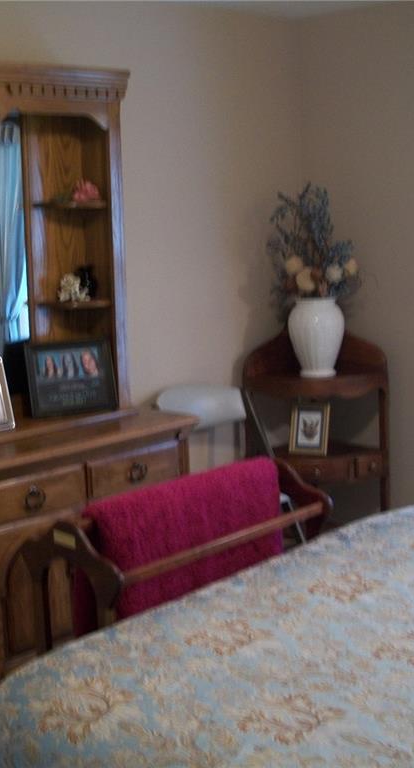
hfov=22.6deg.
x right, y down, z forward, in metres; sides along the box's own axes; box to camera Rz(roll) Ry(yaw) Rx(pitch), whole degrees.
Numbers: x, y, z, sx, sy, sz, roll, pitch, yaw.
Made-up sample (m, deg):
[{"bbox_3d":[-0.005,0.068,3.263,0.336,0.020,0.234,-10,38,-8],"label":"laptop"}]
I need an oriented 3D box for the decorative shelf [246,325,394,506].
[{"bbox_3d":[0.507,0.252,4.869,0.660,0.985,0.394,-2,10,2],"label":"decorative shelf"}]

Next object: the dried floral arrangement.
[{"bbox_3d":[0.466,-0.595,4.624,0.424,0.606,0.355,-2,10,2],"label":"dried floral arrangement"}]

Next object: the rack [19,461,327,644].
[{"bbox_3d":[-0.046,0.689,3.038,0.837,0.788,0.448,-12,13,-42],"label":"rack"}]

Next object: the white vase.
[{"bbox_3d":[0.487,-0.212,4.692,0.258,0.369,0.258,-2,10,2],"label":"white vase"}]

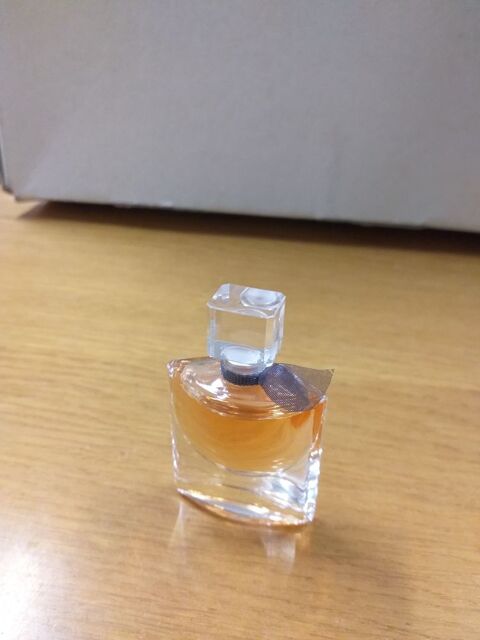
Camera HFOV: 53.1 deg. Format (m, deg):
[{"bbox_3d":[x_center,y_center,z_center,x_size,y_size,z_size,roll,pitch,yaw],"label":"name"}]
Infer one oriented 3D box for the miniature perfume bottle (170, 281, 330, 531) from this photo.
[{"bbox_3d":[0.001,0.021,0.107,0.036,0.055,0.015,9,27,16],"label":"miniature perfume bottle"}]

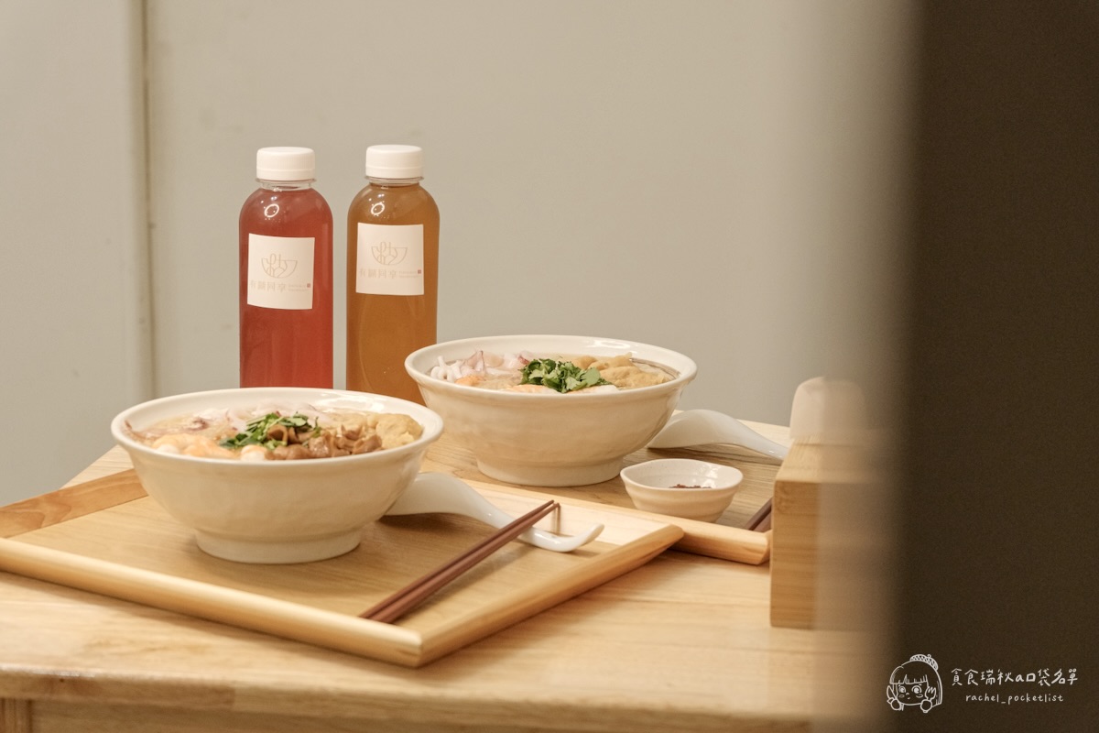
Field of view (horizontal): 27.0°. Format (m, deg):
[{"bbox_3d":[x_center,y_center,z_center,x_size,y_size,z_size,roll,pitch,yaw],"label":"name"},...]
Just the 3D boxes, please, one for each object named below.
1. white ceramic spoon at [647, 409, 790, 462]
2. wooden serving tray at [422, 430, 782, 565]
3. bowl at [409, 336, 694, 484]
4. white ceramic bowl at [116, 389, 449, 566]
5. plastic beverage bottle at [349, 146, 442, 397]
[{"bbox_3d":[0.135,0.045,1.564,0.158,0.030,0.045,5,12,22],"label":"white ceramic spoon"},{"bbox_3d":[0.054,0.065,1.503,0.352,0.021,0.254,8,14,34],"label":"wooden serving tray"},{"bbox_3d":[0.001,0.032,1.512,0.191,0.073,0.191,1,11,0],"label":"bowl"},{"bbox_3d":[-0.157,0.067,1.332,0.191,0.073,0.191,1,11,0],"label":"white ceramic bowl"},{"bbox_3d":[-0.111,-0.055,1.635,0.066,0.203,0.066,1,11,0],"label":"plastic beverage bottle"}]

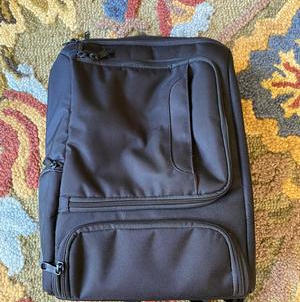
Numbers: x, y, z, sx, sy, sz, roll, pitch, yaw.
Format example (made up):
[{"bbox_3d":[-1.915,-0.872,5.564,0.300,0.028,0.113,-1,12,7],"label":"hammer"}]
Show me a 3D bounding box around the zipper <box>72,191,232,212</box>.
[{"bbox_3d":[-0.002,0.080,0.470,0.249,0.022,0.031,0,73,0],"label":"zipper"}]

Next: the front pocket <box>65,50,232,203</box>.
[{"bbox_3d":[-0.006,-0.042,0.516,0.265,0.040,0.277,0,73,0],"label":"front pocket"}]

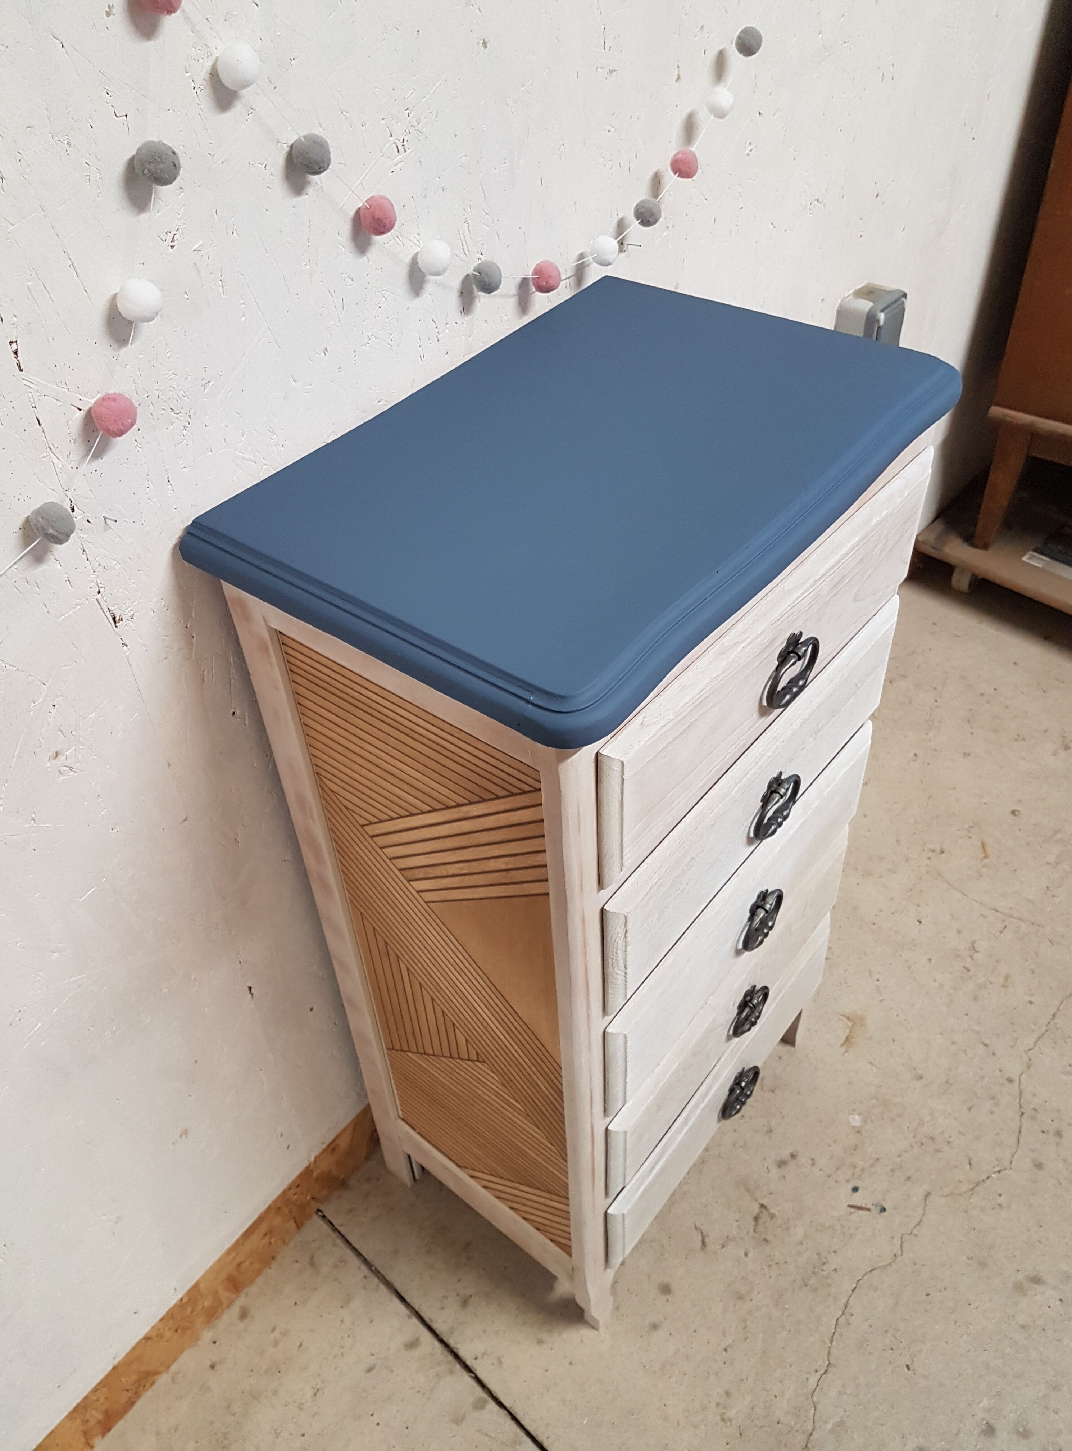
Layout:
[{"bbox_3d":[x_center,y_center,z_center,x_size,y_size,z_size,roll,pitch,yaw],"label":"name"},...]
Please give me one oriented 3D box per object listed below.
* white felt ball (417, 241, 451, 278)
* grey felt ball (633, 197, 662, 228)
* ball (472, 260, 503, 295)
[{"bbox_3d":[-0.071,-0.327,0.763,0.023,0.023,0.023,-2,42,2],"label":"white felt ball"},{"bbox_3d":[0.096,-0.436,0.927,0.023,0.023,0.023,-2,42,2],"label":"grey felt ball"},{"bbox_3d":[-0.036,-0.333,0.810,0.023,0.023,0.023,-2,42,2],"label":"ball"}]

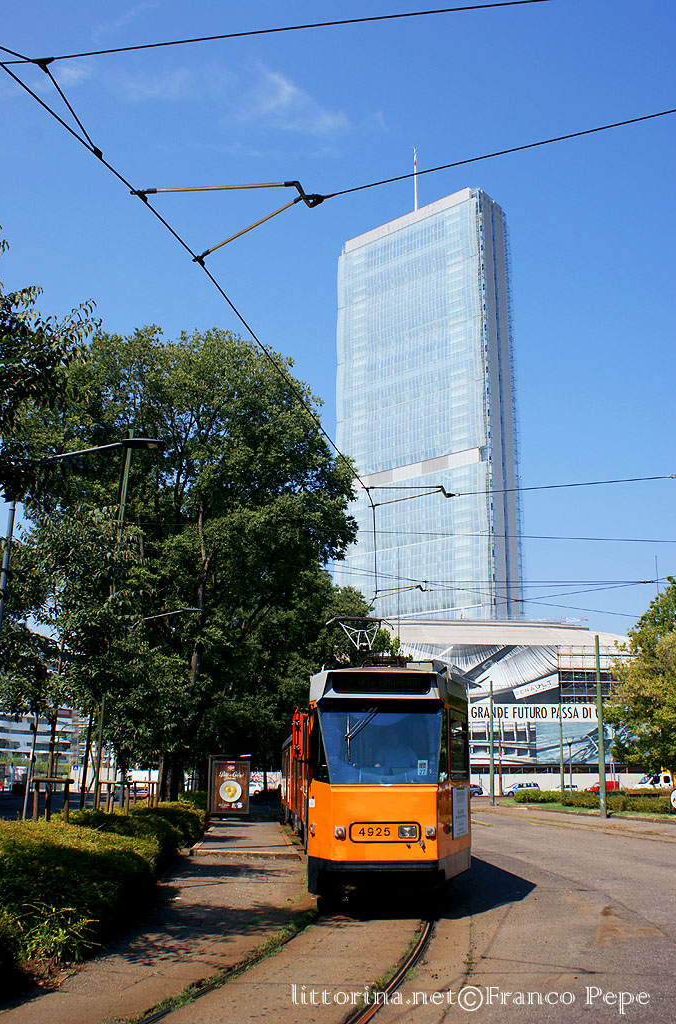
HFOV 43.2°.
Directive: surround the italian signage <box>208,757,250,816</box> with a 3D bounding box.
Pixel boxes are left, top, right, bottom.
[{"bbox_3d":[-3.909,9.799,30.451,1.450,2.100,0.250,2,-17,-5],"label":"italian signage"}]

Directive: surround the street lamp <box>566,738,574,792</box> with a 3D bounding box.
[{"bbox_3d":[21.327,23.841,78.531,0.800,5.500,0.800,1,-17,0],"label":"street lamp"}]

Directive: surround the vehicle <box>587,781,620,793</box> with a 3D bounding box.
[{"bbox_3d":[30.026,31.683,97.062,4.000,1.780,1.720,1,-17,0],"label":"vehicle"}]

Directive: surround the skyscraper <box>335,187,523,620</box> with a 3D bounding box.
[{"bbox_3d":[31.600,-11.586,307.173,61.500,209.200,23.500,-12,-21,34],"label":"skyscraper"}]

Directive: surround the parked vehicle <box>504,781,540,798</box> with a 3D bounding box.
[{"bbox_3d":[20.888,31.706,97.025,4.300,1.500,1.750,1,-17,0],"label":"parked vehicle"}]

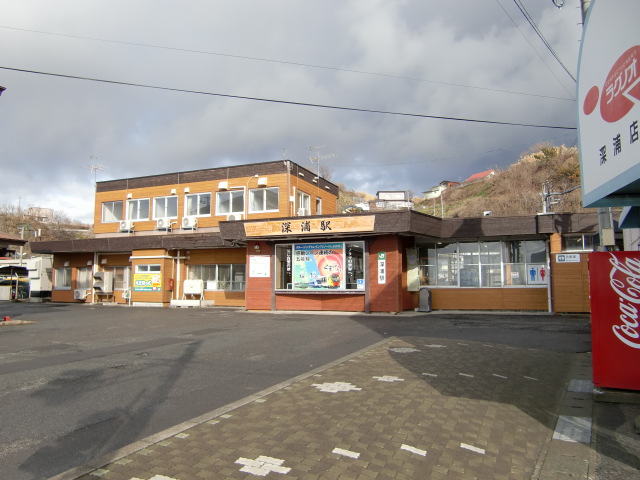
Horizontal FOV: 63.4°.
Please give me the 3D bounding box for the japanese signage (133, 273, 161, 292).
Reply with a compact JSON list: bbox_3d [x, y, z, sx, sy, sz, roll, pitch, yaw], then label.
[{"bbox_3d":[-8.598,2.132,25.923,1.815,0.888,0.040,-2,-6,24],"label":"japanese signage"}]

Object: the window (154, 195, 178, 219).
[{"bbox_3d":[-8.366,-1.721,28.158,1.726,1.263,0.130,-2,-6,25],"label":"window"}]

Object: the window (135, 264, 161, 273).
[{"bbox_3d":[-8.622,1.473,26.040,1.686,0.447,0.100,-2,-6,24],"label":"window"}]

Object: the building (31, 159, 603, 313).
[{"bbox_3d":[-2.449,-0.122,26.619,30.461,7.121,10.292,-2,-6,25],"label":"building"}]

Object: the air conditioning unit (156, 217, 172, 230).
[{"bbox_3d":[-7.979,-0.825,26.514,0.770,0.540,0.290,-2,-6,24],"label":"air conditioning unit"}]

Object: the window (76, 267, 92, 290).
[{"bbox_3d":[-13.178,2.192,29.071,1.221,1.236,0.100,-2,-6,24],"label":"window"}]

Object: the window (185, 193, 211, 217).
[{"bbox_3d":[-6.373,-1.815,27.227,1.702,1.235,0.130,-2,-6,25],"label":"window"}]

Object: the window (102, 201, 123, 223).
[{"bbox_3d":[-11.932,-1.594,29.828,1.588,1.213,0.130,-2,-6,25],"label":"window"}]

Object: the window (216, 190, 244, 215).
[{"bbox_3d":[-4.372,-1.794,25.401,1.663,1.170,0.100,-2,-6,24],"label":"window"}]

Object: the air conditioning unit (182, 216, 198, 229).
[{"bbox_3d":[-6.729,-0.885,26.790,0.740,0.566,0.280,-2,-6,25],"label":"air conditioning unit"}]

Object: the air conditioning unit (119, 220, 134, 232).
[{"bbox_3d":[-10.654,-0.797,28.634,0.740,0.537,0.280,-2,-6,25],"label":"air conditioning unit"}]

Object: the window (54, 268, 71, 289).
[{"bbox_3d":[-15.363,2.339,31.029,1.455,1.239,0.130,-2,-6,25],"label":"window"}]

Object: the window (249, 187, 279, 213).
[{"bbox_3d":[-2.645,-1.864,24.614,1.676,1.187,0.100,-2,-6,24],"label":"window"}]

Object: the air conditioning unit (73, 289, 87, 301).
[{"bbox_3d":[-13.764,3.151,29.793,0.740,0.549,0.280,-2,-6,25],"label":"air conditioning unit"}]

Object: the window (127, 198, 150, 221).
[{"bbox_3d":[-9.740,-1.602,27.849,1.650,1.229,0.100,-2,-6,24],"label":"window"}]

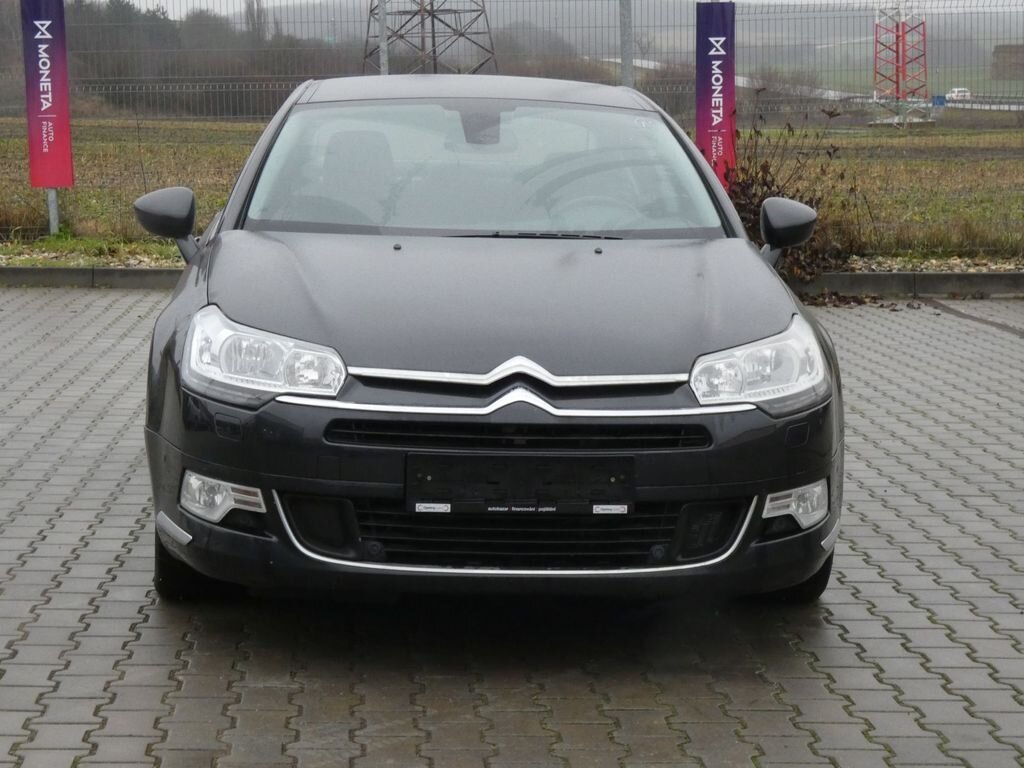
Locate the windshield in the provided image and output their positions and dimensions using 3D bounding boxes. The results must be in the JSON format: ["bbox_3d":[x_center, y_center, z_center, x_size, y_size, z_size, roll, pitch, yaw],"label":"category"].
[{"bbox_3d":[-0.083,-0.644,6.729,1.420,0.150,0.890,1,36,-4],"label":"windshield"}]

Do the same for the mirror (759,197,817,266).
[{"bbox_3d":[0.853,-0.465,6.992,0.198,0.222,0.170,1,6,-4],"label":"mirror"}]

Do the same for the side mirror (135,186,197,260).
[{"bbox_3d":[-1.052,-0.497,6.855,0.198,0.222,0.170,1,6,-4],"label":"side mirror"}]

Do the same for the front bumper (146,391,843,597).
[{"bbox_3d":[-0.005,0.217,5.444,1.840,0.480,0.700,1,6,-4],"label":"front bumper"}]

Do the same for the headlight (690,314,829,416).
[{"bbox_3d":[0.603,-0.043,5.493,0.420,0.220,0.520,1,6,-4],"label":"headlight"}]

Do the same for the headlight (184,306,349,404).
[{"bbox_3d":[-0.604,-0.063,5.407,0.420,0.220,0.520,1,6,-4],"label":"headlight"}]

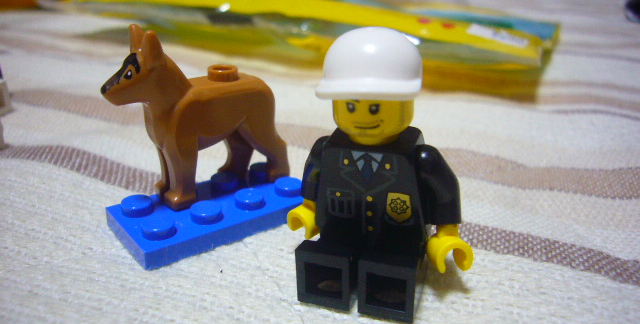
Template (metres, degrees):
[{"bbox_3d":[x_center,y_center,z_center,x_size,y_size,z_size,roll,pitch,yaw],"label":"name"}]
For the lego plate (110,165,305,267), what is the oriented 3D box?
[{"bbox_3d":[-0.017,0.008,0.088,0.032,0.005,0.016,-15,29,-37],"label":"lego plate"}]

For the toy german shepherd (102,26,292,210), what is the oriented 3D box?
[{"bbox_3d":[-0.019,-0.008,0.085,0.032,0.029,0.008,-15,29,-37],"label":"toy german shepherd"}]

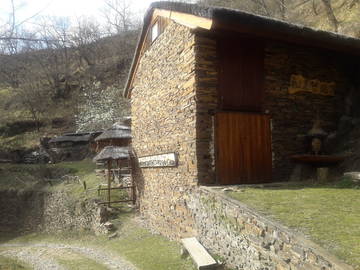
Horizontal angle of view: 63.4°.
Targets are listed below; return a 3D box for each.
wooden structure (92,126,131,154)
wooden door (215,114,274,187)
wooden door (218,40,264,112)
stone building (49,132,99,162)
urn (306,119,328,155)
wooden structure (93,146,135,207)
[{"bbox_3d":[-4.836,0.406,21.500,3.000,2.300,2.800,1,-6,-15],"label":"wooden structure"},{"bbox_3d":[1.734,0.363,7.717,1.690,1.870,0.100,1,-7,-21],"label":"wooden door"},{"bbox_3d":[1.686,-1.573,7.920,1.480,1.980,0.100,1,-7,-21],"label":"wooden door"},{"bbox_3d":[-9.601,1.138,26.500,4.100,2.600,3.000,-2,-6,12],"label":"stone building"},{"bbox_3d":[3.896,0.042,8.250,0.550,0.980,0.480,1,-7,-21],"label":"urn"},{"bbox_3d":[-3.700,2.309,16.200,2.200,3.150,1.900,2,-7,-25],"label":"wooden structure"}]

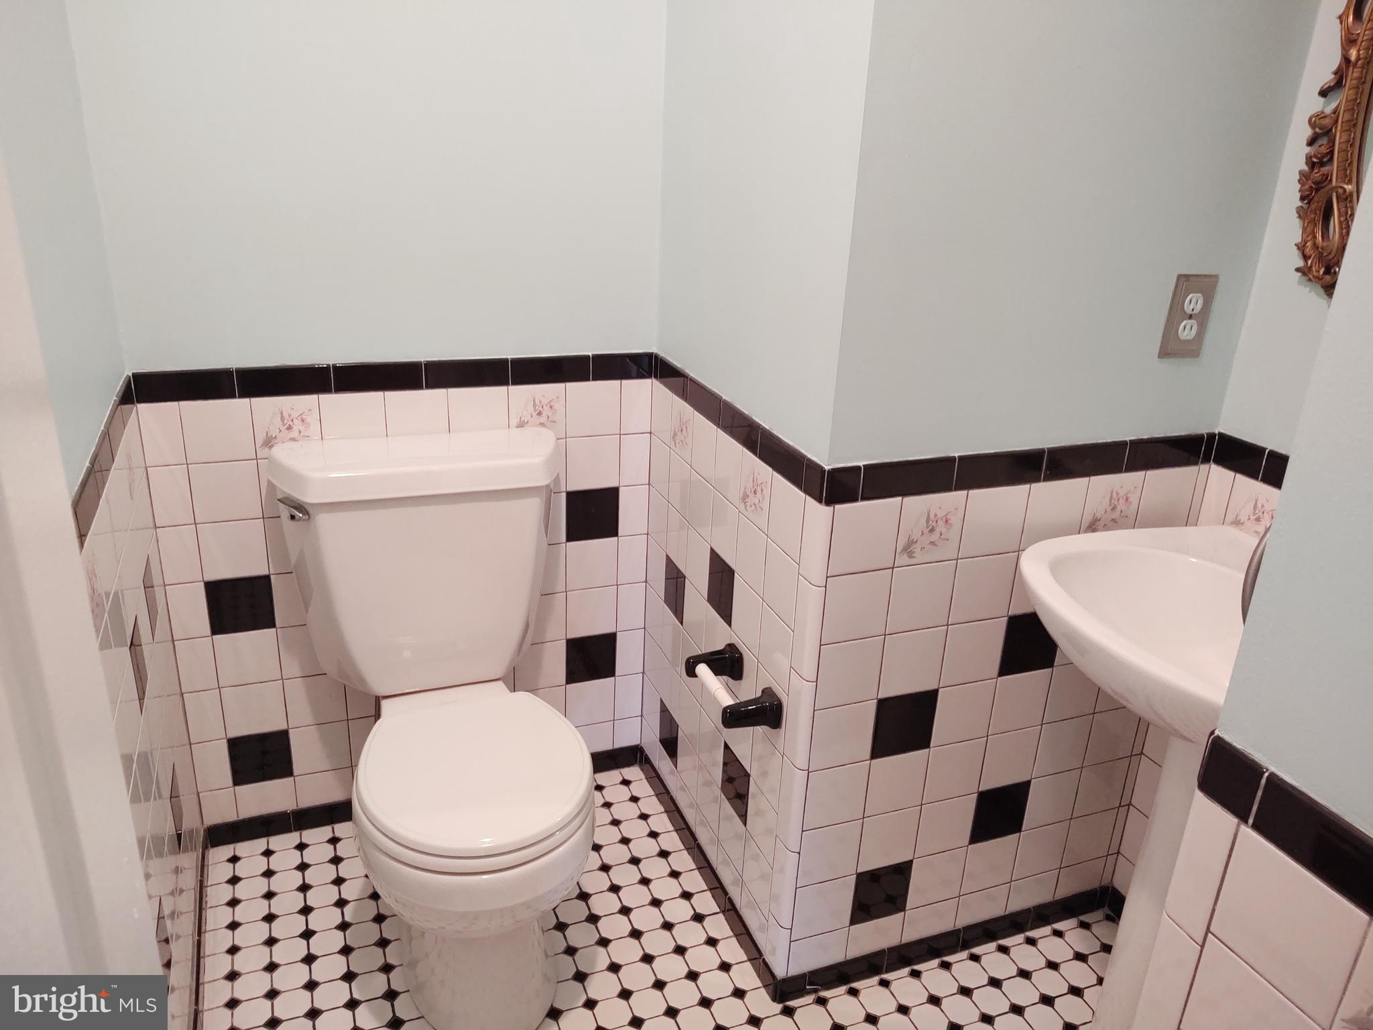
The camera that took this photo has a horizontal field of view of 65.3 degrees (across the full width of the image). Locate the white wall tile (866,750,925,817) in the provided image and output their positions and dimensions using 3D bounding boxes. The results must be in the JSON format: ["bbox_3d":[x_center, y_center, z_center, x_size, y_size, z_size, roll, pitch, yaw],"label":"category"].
[{"bbox_3d":[0.334,0.426,1.712,0.108,0.108,0.009,-6,23,-20],"label":"white wall tile"}]

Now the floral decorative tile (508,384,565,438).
[{"bbox_3d":[-0.281,-0.196,2.006,0.108,0.108,0.009,-6,23,-20],"label":"floral decorative tile"}]

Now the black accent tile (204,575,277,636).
[{"bbox_3d":[-0.806,0.162,1.942,0.108,0.108,0.009,-6,23,-20],"label":"black accent tile"}]

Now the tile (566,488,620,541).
[{"bbox_3d":[-0.187,-0.003,2.124,0.108,0.108,0.009,-6,23,-20],"label":"tile"}]

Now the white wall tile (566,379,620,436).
[{"bbox_3d":[-0.179,-0.207,2.044,0.108,0.108,0.009,-6,23,-20],"label":"white wall tile"}]

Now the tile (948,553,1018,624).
[{"bbox_3d":[0.449,0.110,1.626,0.108,0.108,0.009,-6,24,-21],"label":"tile"}]

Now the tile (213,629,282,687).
[{"bbox_3d":[-0.809,0.264,1.978,0.108,0.108,0.009,-6,23,-20],"label":"tile"}]

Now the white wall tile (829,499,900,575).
[{"bbox_3d":[0.250,0.031,1.508,0.108,0.108,0.009,-6,23,-21],"label":"white wall tile"}]

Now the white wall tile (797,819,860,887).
[{"bbox_3d":[0.227,0.538,1.715,0.108,0.108,0.009,-6,23,-20],"label":"white wall tile"}]

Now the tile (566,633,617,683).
[{"bbox_3d":[-0.201,0.302,2.248,0.108,0.108,0.009,-6,23,-20],"label":"tile"}]

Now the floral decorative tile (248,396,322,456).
[{"bbox_3d":[-0.690,-0.153,1.856,0.108,0.108,0.010,-6,23,-20],"label":"floral decorative tile"}]

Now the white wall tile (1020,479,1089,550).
[{"bbox_3d":[0.556,-0.002,1.626,0.108,0.108,0.009,-6,23,-20],"label":"white wall tile"}]

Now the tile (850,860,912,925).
[{"bbox_3d":[0.325,0.628,1.793,0.108,0.108,0.009,-6,24,-21],"label":"tile"}]

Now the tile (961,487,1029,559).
[{"bbox_3d":[0.454,0.008,1.584,0.108,0.108,0.010,-6,24,-21],"label":"tile"}]

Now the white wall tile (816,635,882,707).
[{"bbox_3d":[0.241,0.234,1.590,0.108,0.108,0.009,-6,24,-21],"label":"white wall tile"}]

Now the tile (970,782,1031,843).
[{"bbox_3d":[0.533,0.505,1.827,0.108,0.108,0.009,-6,23,-21],"label":"tile"}]

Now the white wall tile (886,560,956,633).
[{"bbox_3d":[0.347,0.121,1.586,0.108,0.108,0.010,-6,24,-21],"label":"white wall tile"}]

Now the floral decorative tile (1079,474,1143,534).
[{"bbox_3d":[0.657,-0.013,1.661,0.108,0.108,0.009,-6,23,-21],"label":"floral decorative tile"}]

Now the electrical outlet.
[{"bbox_3d":[0.737,-0.292,1.576,0.080,0.124,0.009,-6,24,-21],"label":"electrical outlet"}]

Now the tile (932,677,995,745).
[{"bbox_3d":[0.440,0.313,1.708,0.108,0.108,0.009,-6,24,-21],"label":"tile"}]

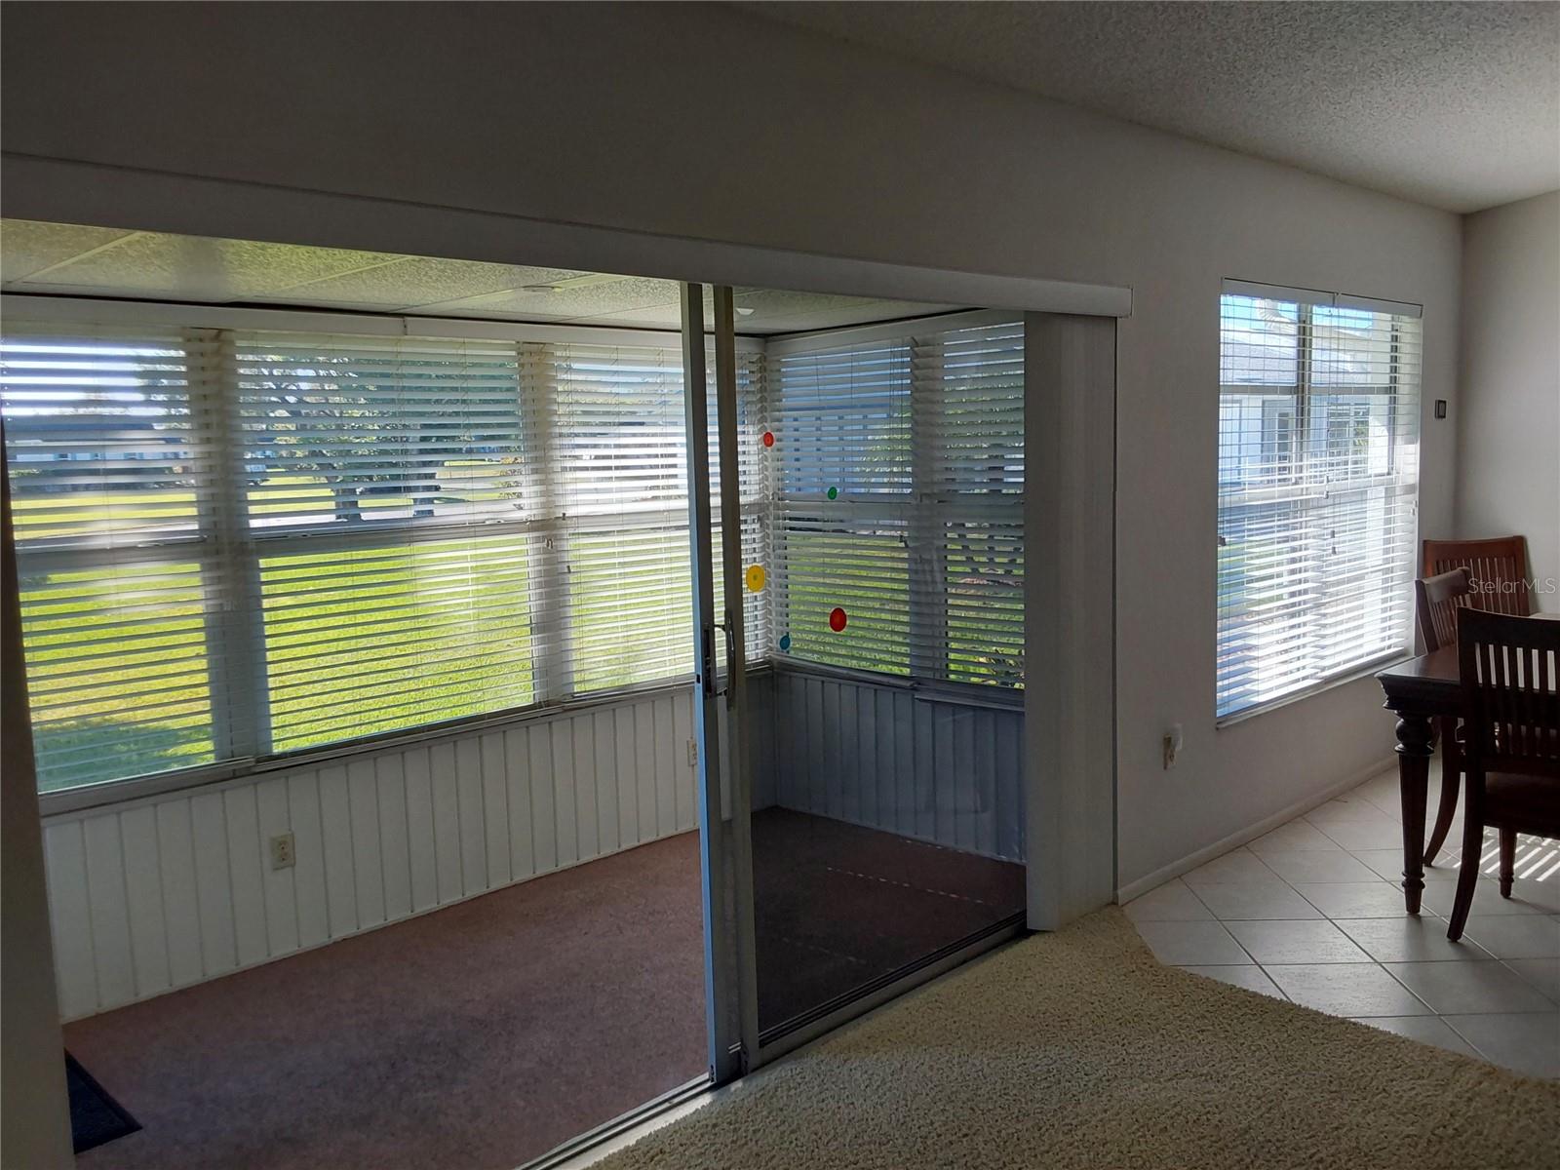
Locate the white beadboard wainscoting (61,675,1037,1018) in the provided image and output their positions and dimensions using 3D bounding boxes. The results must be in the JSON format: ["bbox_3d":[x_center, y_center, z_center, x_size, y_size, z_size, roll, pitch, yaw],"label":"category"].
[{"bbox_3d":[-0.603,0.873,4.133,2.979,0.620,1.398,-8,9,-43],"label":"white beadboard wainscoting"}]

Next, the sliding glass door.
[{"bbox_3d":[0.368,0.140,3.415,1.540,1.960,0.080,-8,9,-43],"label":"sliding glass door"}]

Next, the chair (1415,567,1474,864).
[{"bbox_3d":[2.573,0.468,4.351,0.480,0.990,0.580,-8,9,-43],"label":"chair"}]

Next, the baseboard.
[{"bbox_3d":[2.087,0.877,4.983,2.700,0.066,0.015,-8,9,-43],"label":"baseboard"}]

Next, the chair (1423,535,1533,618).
[{"bbox_3d":[3.085,0.343,5.256,0.490,1.000,0.580,-3,7,-12],"label":"chair"}]

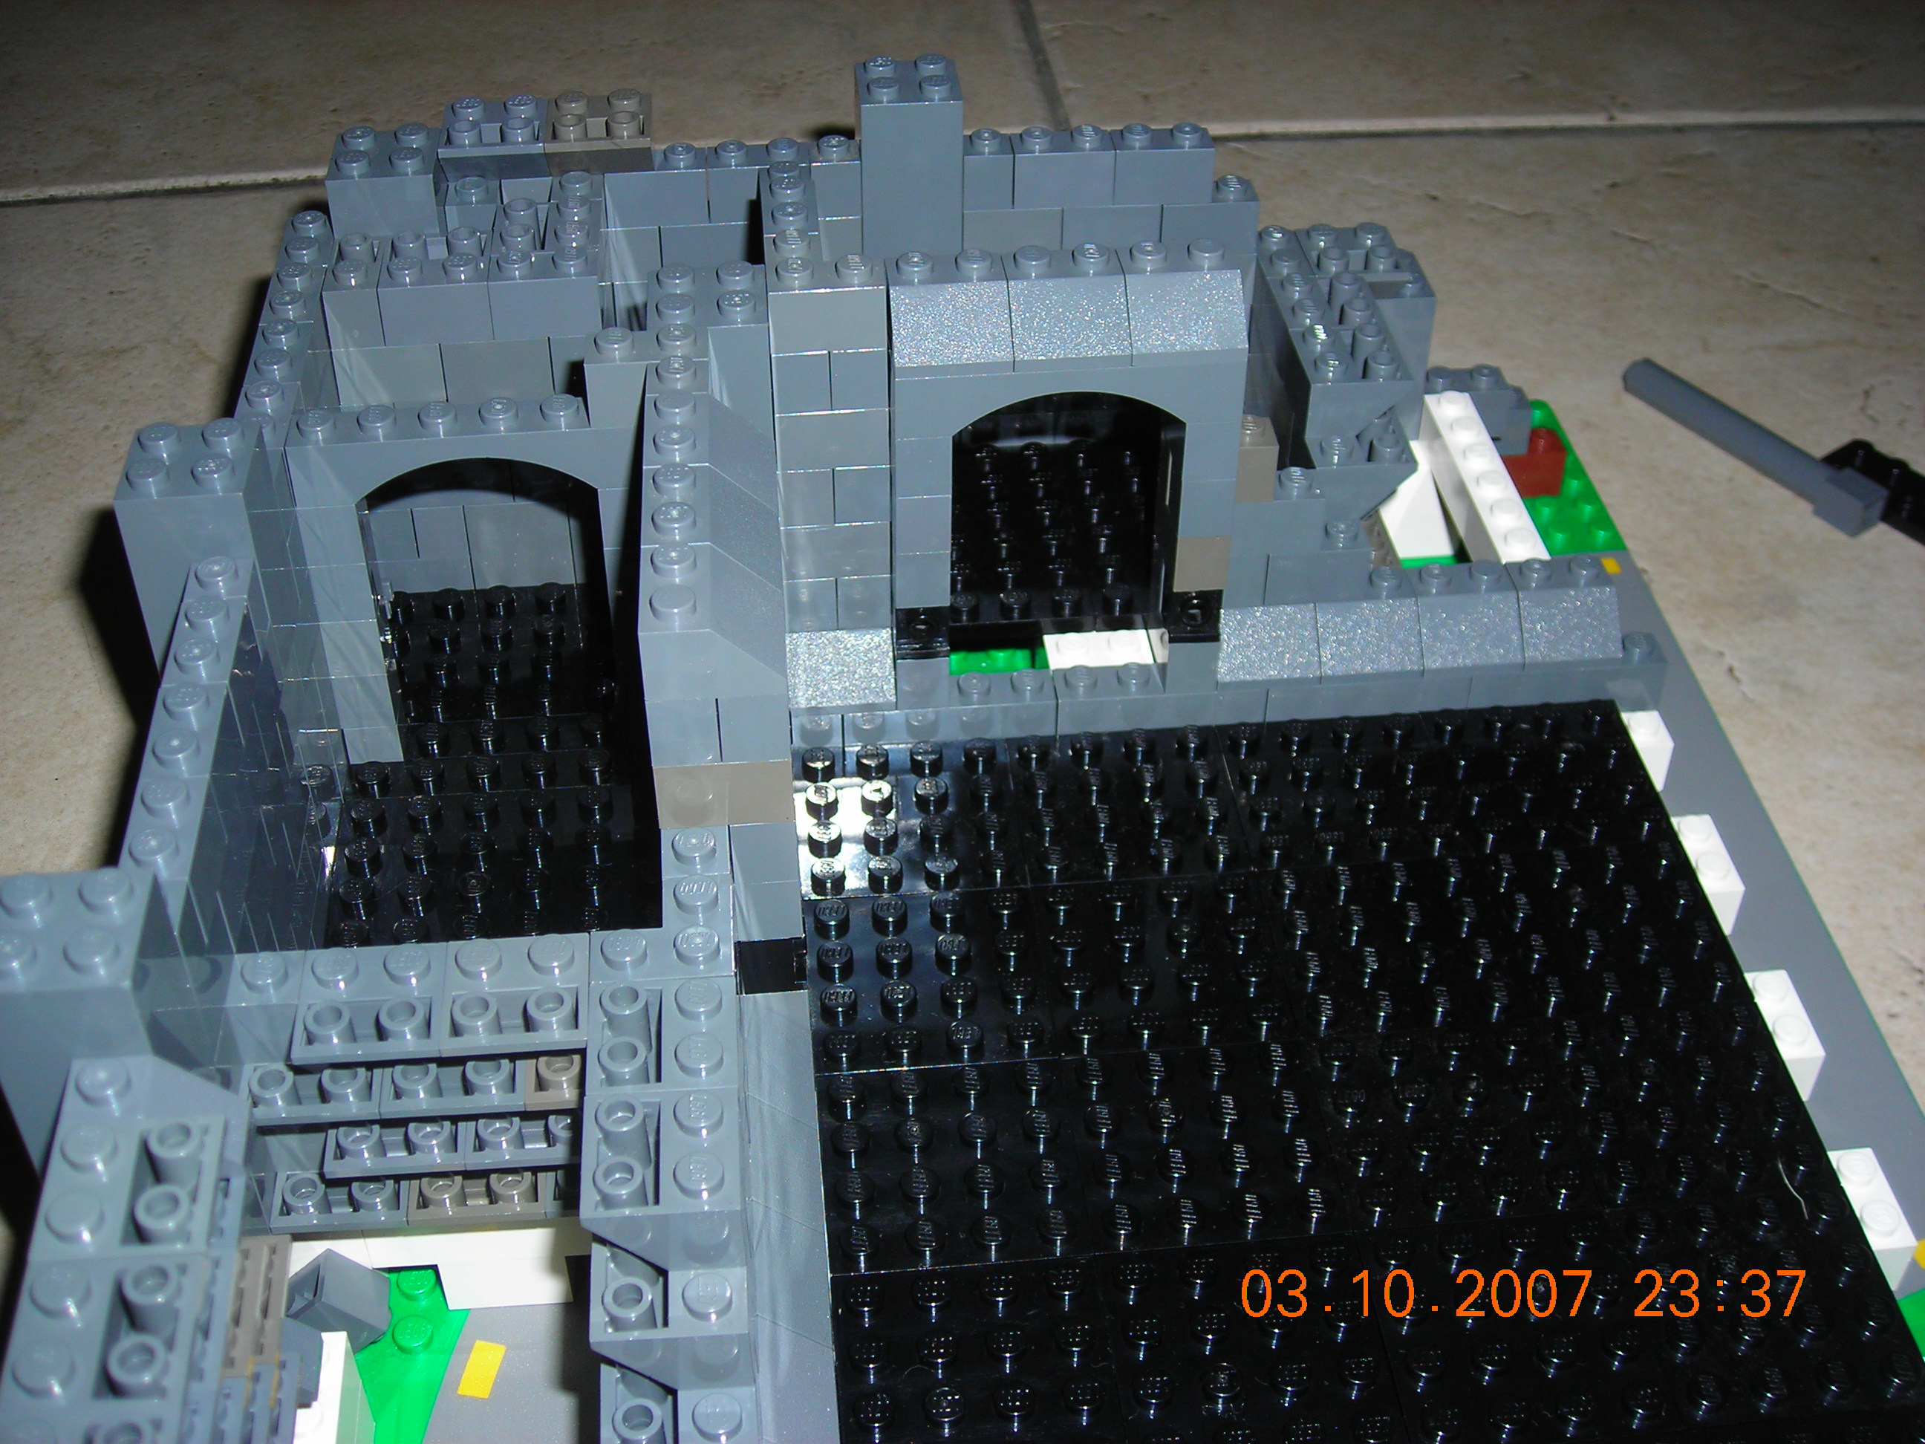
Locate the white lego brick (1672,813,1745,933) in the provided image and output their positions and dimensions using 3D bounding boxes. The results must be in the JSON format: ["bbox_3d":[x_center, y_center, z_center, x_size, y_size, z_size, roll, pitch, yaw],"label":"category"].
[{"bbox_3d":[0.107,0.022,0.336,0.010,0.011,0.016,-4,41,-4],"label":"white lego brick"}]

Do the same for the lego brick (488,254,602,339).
[{"bbox_3d":[-0.059,-0.062,0.326,0.016,0.011,0.008,-4,41,-4],"label":"lego brick"}]

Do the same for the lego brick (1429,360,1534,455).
[{"bbox_3d":[0.090,-0.055,0.405,0.024,0.016,0.008,-3,41,-4],"label":"lego brick"}]

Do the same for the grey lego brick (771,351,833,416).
[{"bbox_3d":[-0.022,-0.049,0.313,0.008,0.010,0.008,-4,41,-4],"label":"grey lego brick"}]

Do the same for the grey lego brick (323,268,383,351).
[{"bbox_3d":[-0.087,-0.063,0.330,0.008,0.011,0.016,-3,40,-5],"label":"grey lego brick"}]

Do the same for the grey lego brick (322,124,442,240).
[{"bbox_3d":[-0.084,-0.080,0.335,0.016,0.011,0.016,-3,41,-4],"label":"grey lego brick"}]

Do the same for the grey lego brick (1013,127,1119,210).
[{"bbox_3d":[0.016,-0.087,0.360,0.016,0.011,0.008,-3,40,-5],"label":"grey lego brick"}]

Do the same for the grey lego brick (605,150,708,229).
[{"bbox_3d":[-0.047,-0.083,0.352,0.016,0.011,0.008,-4,41,-4],"label":"grey lego brick"}]

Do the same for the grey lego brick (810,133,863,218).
[{"bbox_3d":[-0.020,-0.086,0.357,0.008,0.011,0.008,-4,41,-4],"label":"grey lego brick"}]

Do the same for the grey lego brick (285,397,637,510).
[{"bbox_3d":[-0.064,-0.036,0.296,0.048,0.011,0.008,-3,41,-4],"label":"grey lego brick"}]

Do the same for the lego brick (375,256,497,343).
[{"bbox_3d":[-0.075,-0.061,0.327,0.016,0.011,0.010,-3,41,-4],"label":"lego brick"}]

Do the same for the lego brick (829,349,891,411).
[{"bbox_3d":[-0.014,-0.049,0.314,0.008,0.010,0.008,-4,41,-4],"label":"lego brick"}]

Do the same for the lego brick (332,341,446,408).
[{"bbox_3d":[-0.083,-0.053,0.333,0.016,0.010,0.008,-4,41,-4],"label":"lego brick"}]

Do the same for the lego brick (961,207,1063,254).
[{"bbox_3d":[0.008,-0.080,0.365,0.016,0.011,0.008,-3,40,-5],"label":"lego brick"}]

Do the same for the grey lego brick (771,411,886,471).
[{"bbox_3d":[-0.018,-0.042,0.318,0.016,0.011,0.009,-4,41,-4],"label":"grey lego brick"}]

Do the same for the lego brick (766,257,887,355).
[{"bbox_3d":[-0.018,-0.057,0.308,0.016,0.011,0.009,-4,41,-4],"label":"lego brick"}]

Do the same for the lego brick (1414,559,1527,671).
[{"bbox_3d":[0.076,-0.016,0.347,0.016,0.011,0.016,-4,41,-4],"label":"lego brick"}]

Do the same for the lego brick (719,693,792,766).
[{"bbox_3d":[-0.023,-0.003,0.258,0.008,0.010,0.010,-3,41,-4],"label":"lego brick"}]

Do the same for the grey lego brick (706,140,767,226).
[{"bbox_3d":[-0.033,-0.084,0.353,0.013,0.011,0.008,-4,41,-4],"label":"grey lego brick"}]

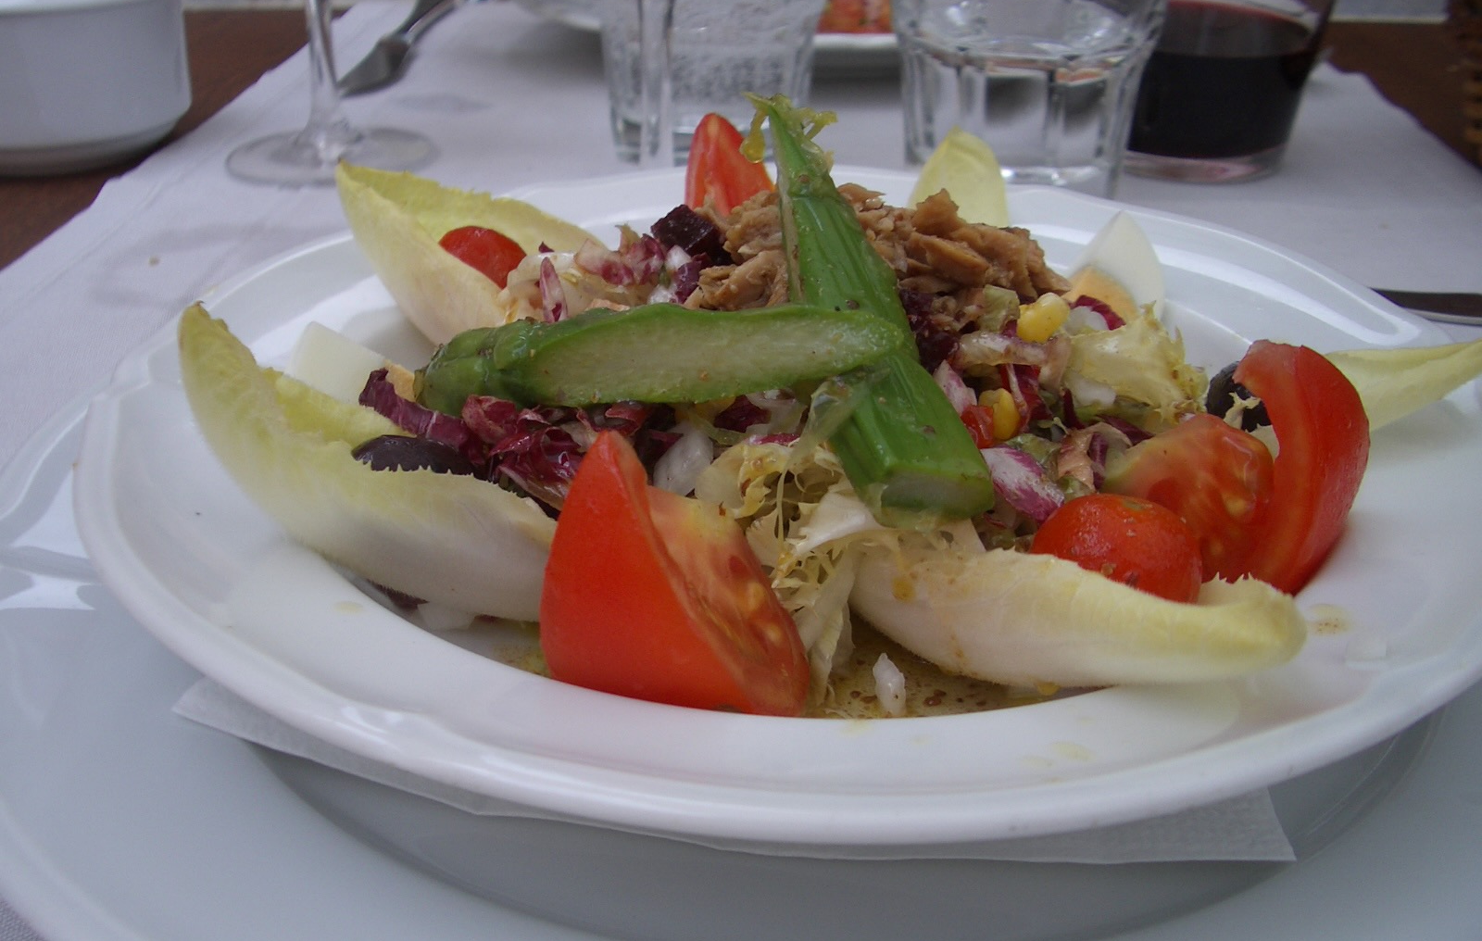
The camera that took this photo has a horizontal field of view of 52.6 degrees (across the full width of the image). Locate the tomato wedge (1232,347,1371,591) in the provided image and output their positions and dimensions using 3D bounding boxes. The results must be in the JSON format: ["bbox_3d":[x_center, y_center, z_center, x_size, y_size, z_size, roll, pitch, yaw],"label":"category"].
[{"bbox_3d":[0.081,0.000,0.216,0.020,0.037,0.021,-16,27,-34],"label":"tomato wedge"}]

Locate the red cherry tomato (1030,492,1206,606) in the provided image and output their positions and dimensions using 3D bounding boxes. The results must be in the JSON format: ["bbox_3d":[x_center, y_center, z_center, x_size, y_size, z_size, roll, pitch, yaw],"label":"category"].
[{"bbox_3d":[0.052,0.013,0.208,0.025,0.022,0.025,0,28,0],"label":"red cherry tomato"}]

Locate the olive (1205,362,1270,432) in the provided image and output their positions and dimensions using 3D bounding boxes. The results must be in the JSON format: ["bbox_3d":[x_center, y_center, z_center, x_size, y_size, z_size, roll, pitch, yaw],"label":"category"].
[{"bbox_3d":[0.084,-0.012,0.251,0.018,0.013,0.015,-16,32,-27],"label":"olive"}]

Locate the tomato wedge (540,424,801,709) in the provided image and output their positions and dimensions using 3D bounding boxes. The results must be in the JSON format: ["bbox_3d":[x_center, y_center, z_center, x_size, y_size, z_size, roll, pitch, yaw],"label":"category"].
[{"bbox_3d":[-0.010,0.016,0.212,0.032,0.044,0.027,-14,18,40],"label":"tomato wedge"}]

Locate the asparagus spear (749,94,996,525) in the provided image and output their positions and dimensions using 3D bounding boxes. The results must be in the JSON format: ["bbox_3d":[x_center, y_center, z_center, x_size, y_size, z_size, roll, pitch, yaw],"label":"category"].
[{"bbox_3d":[0.017,-0.030,0.246,0.017,0.012,0.089,-9,52,-11],"label":"asparagus spear"}]

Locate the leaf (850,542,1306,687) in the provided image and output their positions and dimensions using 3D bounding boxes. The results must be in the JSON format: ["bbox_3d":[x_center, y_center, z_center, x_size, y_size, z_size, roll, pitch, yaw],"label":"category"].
[{"bbox_3d":[0.048,0.020,0.213,0.063,0.020,0.024,3,7,17],"label":"leaf"}]

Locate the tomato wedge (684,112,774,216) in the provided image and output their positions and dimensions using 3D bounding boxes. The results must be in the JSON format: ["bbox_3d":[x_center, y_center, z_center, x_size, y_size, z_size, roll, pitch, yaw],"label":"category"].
[{"bbox_3d":[-0.003,-0.052,0.313,0.028,0.042,0.026,-3,28,-5],"label":"tomato wedge"}]

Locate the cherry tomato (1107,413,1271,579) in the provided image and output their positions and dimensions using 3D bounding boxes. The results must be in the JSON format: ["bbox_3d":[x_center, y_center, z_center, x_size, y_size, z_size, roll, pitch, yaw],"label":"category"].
[{"bbox_3d":[0.066,0.005,0.224,0.025,0.025,0.019,11,30,19],"label":"cherry tomato"}]

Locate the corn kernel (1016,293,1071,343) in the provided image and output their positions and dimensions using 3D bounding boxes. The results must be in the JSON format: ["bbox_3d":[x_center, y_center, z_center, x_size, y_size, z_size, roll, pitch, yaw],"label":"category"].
[{"bbox_3d":[0.050,-0.025,0.247,0.007,0.009,0.006,38,16,-14],"label":"corn kernel"}]

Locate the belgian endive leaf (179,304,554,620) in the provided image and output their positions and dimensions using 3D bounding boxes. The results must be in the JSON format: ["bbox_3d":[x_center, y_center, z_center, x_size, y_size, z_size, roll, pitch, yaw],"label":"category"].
[{"bbox_3d":[-0.058,0.001,0.235,0.076,0.024,0.030,28,6,17],"label":"belgian endive leaf"}]

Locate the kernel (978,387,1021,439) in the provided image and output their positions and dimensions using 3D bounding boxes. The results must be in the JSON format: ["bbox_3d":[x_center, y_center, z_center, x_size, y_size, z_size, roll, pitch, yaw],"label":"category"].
[{"bbox_3d":[0.040,-0.009,0.228,0.007,0.009,0.005,13,28,12],"label":"kernel"}]

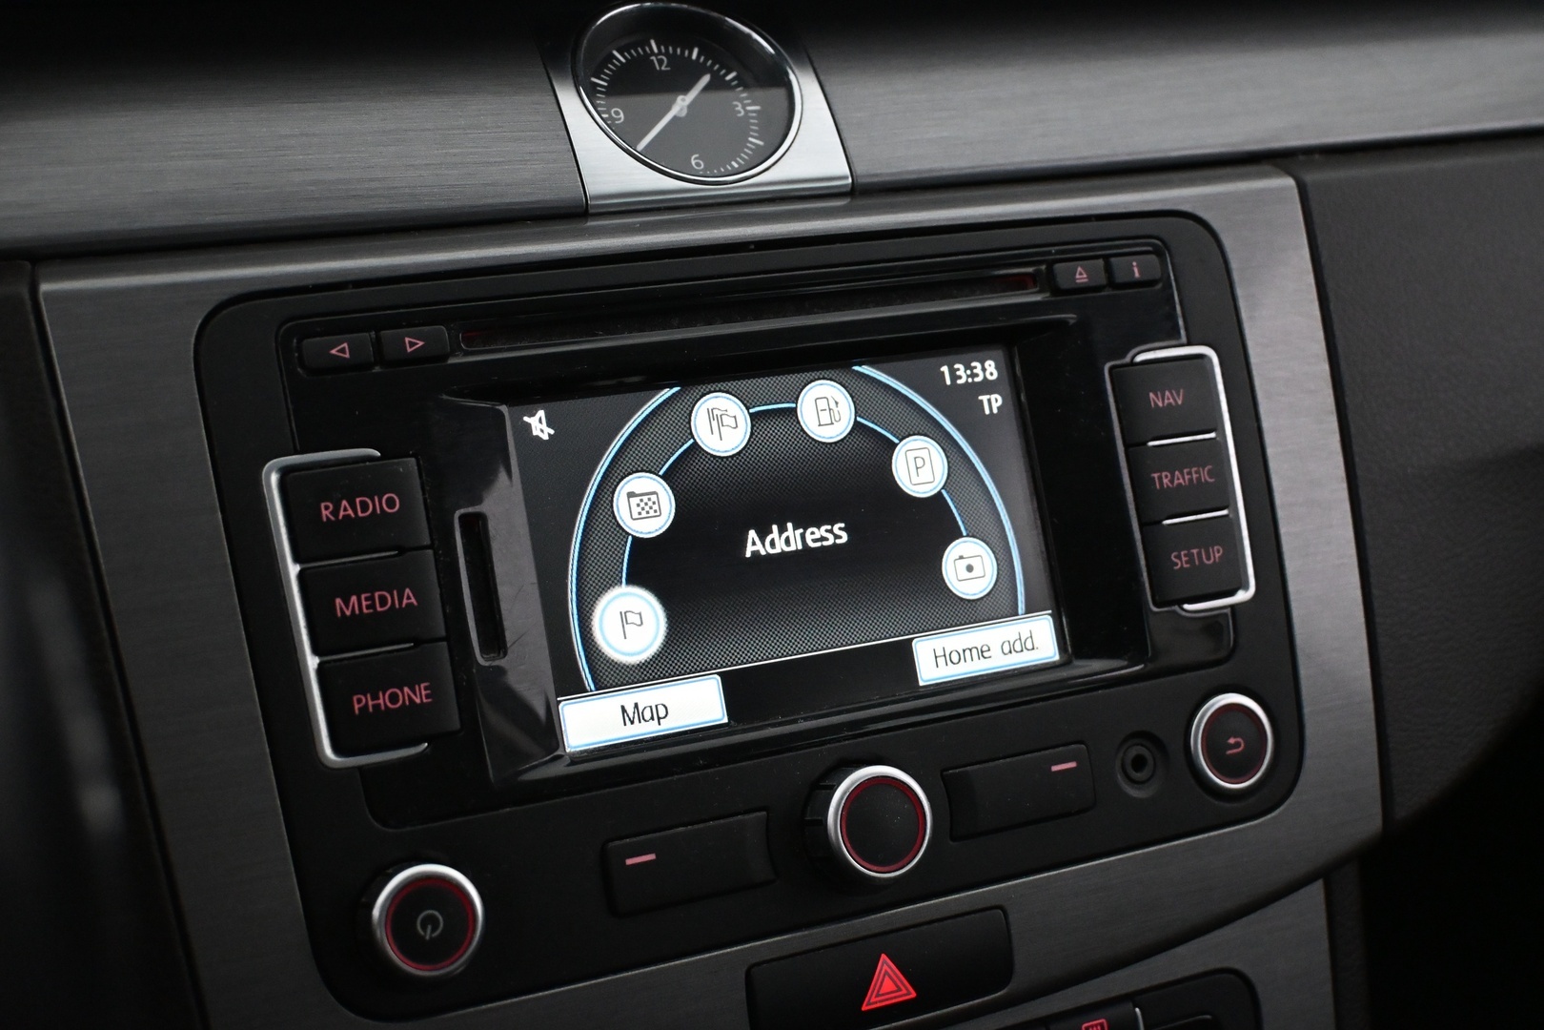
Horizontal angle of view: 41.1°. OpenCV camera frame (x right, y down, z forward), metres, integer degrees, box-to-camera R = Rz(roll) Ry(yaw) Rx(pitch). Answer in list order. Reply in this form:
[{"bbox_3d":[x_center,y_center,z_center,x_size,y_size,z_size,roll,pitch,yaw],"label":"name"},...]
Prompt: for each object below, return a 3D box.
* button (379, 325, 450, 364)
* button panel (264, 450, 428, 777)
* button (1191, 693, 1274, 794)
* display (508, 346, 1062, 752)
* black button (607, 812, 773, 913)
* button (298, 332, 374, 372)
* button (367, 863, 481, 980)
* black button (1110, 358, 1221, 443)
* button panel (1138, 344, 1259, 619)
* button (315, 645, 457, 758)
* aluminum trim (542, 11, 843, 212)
[{"bbox_3d":[-0.065,-0.031,0.374,0.012,0.006,0.005,-8,-2,-23],"label":"button"},{"bbox_3d":[-0.075,0.017,0.366,0.025,0.055,0.007,-8,-2,-23],"label":"button panel"},{"bbox_3d":[0.096,0.048,0.436,0.020,0.020,0.007,-8,-2,-23],"label":"button"},{"bbox_3d":[0.004,0.005,0.411,0.109,0.066,0.007,-8,-2,-23],"label":"display"},{"bbox_3d":[-0.016,0.065,0.387,0.033,0.013,0.005,-8,-2,-23],"label":"black button"},{"bbox_3d":[-0.078,-0.029,0.368,0.013,0.005,0.005,-8,-2,-23],"label":"button"},{"bbox_3d":[-0.062,0.070,0.361,0.019,0.019,0.012,-8,-2,-23],"label":"button"},{"bbox_3d":[0.082,-0.024,0.437,0.024,0.016,0.006,-8,-2,-23],"label":"black button"},{"bbox_3d":[0.087,-0.007,0.438,0.025,0.056,0.007,-8,-2,-23],"label":"button panel"},{"bbox_3d":[-0.069,0.033,0.367,0.023,0.016,0.006,-8,-2,-23],"label":"button"},{"bbox_3d":[-0.018,-0.086,0.430,0.059,0.010,0.052,-8,65,-23],"label":"aluminum trim"}]

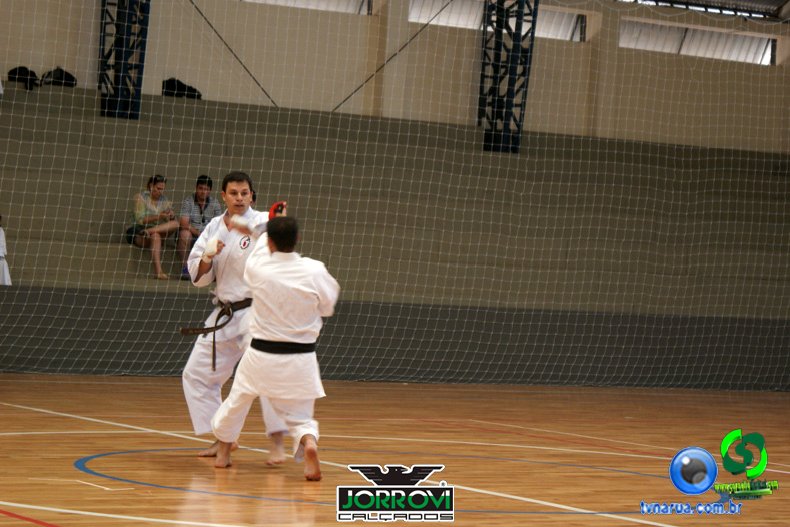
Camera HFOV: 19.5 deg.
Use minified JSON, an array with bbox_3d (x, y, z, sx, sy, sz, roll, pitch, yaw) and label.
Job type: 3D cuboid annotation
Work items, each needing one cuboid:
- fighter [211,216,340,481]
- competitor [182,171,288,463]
[{"bbox_3d":[-0.650,0.441,12.668,0.630,1.420,0.930,3,0,-15],"label":"fighter"},{"bbox_3d":[-0.880,0.308,13.318,0.670,1.670,0.660,3,0,15],"label":"competitor"}]

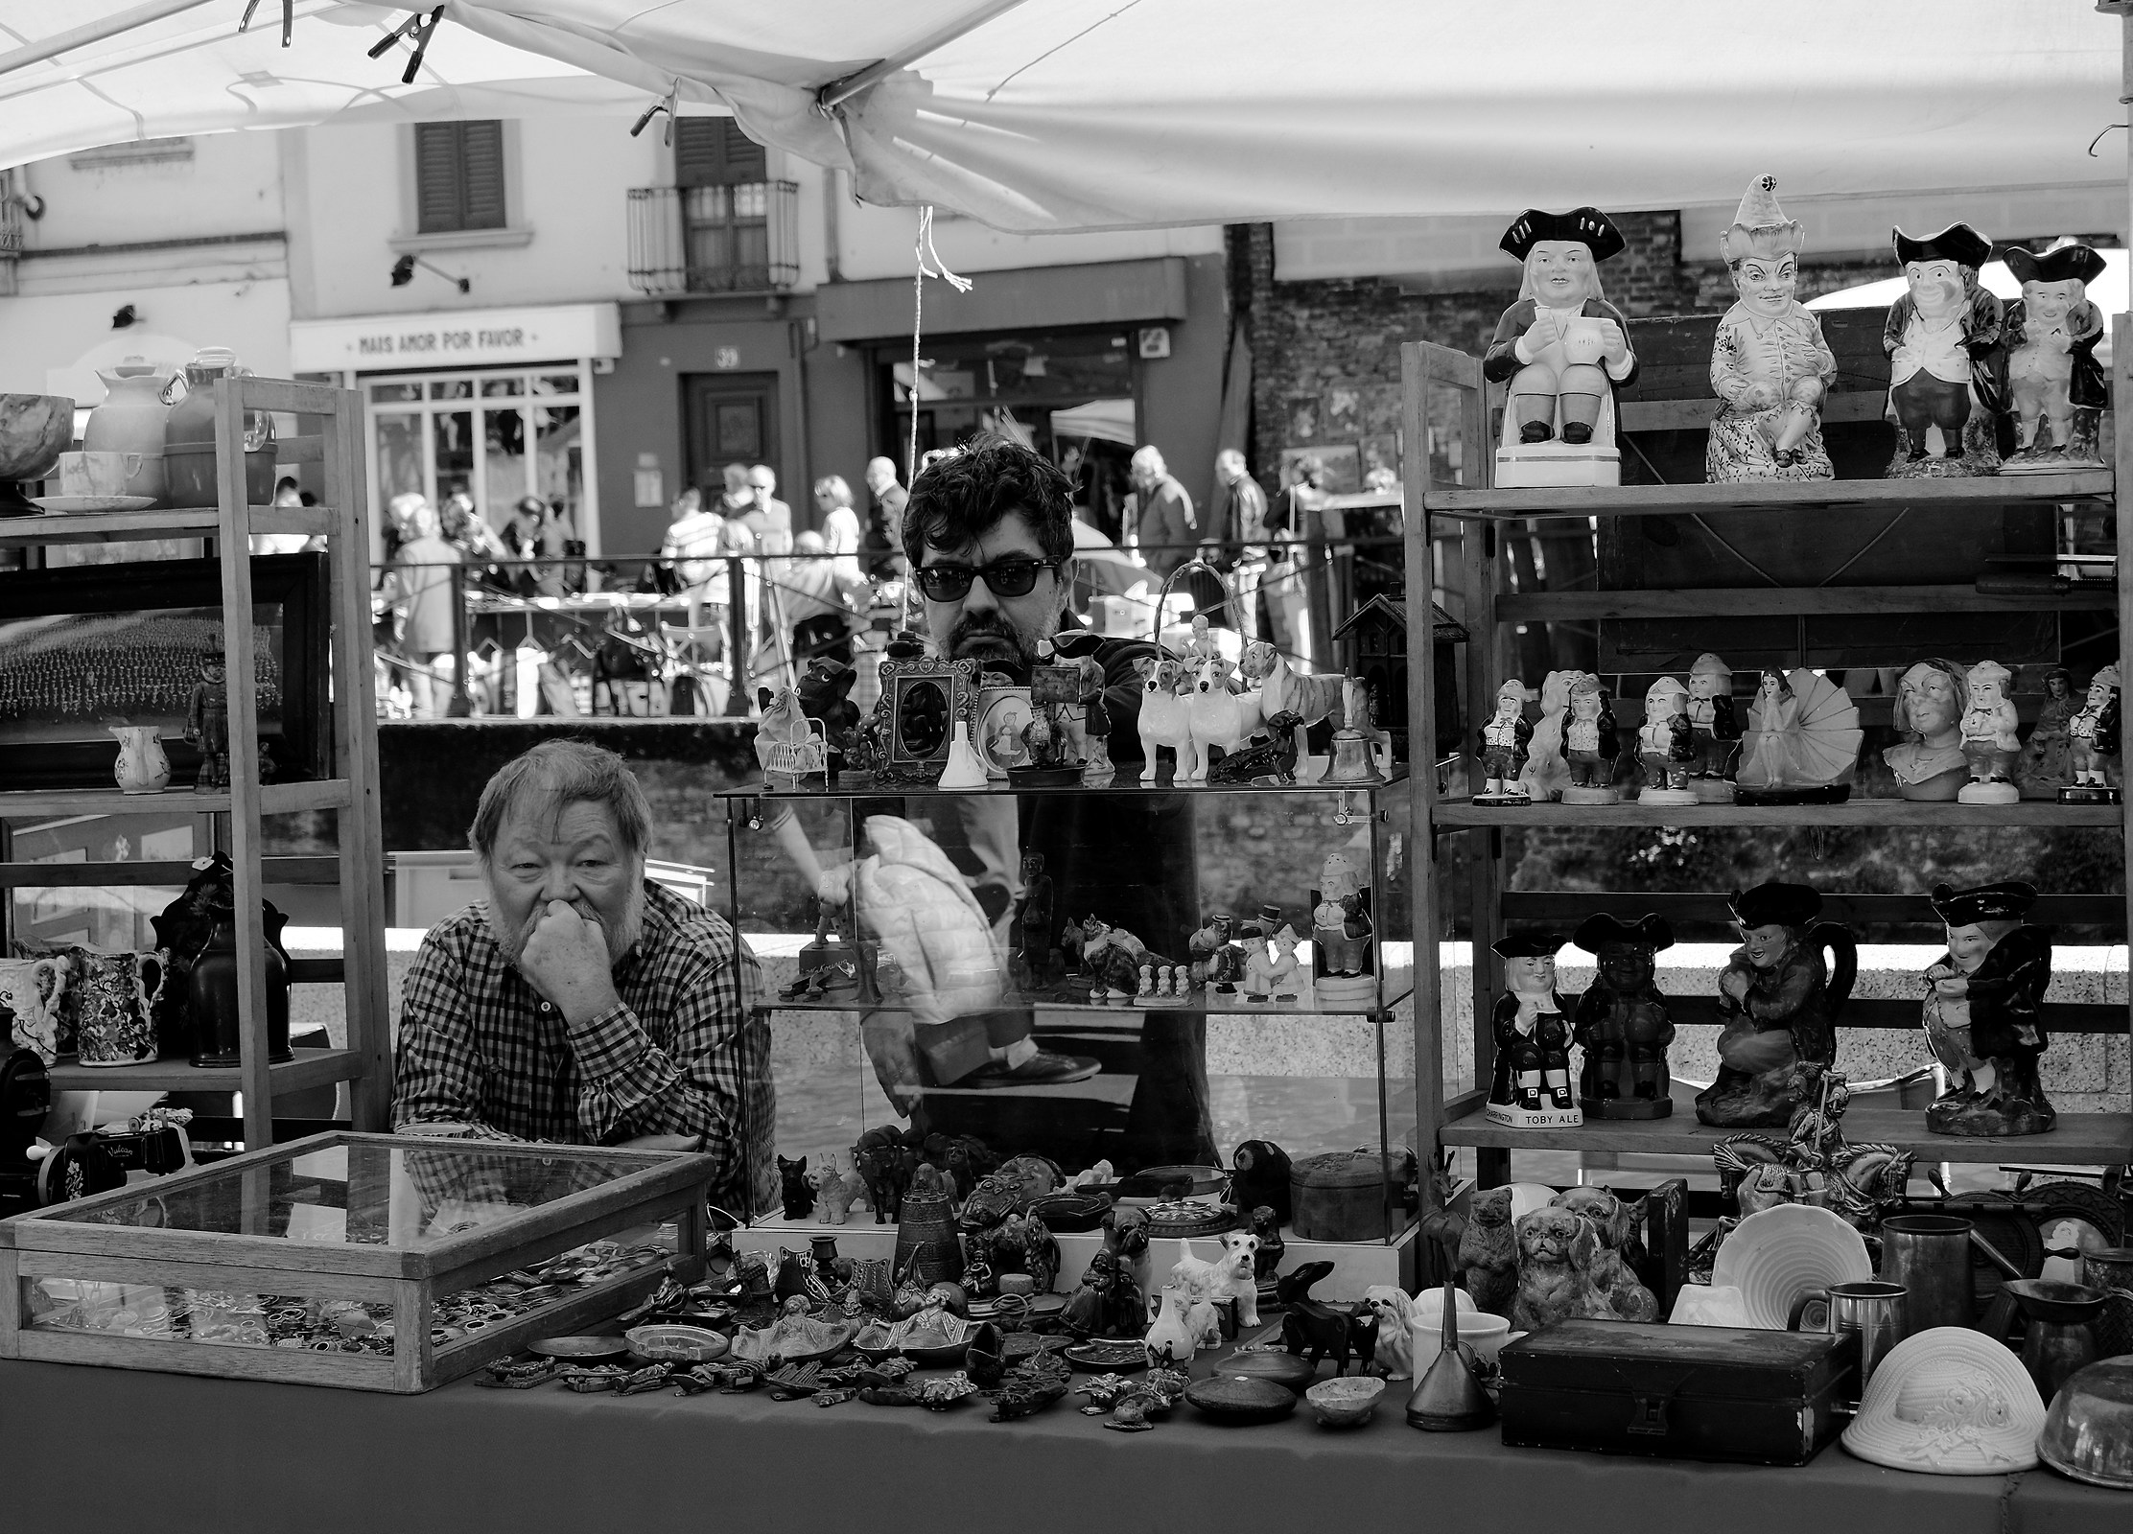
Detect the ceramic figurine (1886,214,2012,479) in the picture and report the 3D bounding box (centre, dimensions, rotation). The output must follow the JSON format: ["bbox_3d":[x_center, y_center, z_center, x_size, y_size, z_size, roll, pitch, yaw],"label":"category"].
[{"bbox_3d":[0.819,-0.388,3.450,0.106,0.239,0.118,0,4,28],"label":"ceramic figurine"}]

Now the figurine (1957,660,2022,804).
[{"bbox_3d":[0.885,-0.035,3.559,0.057,0.137,0.060,0,2,27],"label":"figurine"}]

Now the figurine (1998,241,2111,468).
[{"bbox_3d":[0.909,-0.379,3.410,0.098,0.211,0.106,0,4,23],"label":"figurine"}]

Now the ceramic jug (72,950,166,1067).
[{"bbox_3d":[-1.139,0.282,4.433,0.122,0.129,0.097,-1,2,10],"label":"ceramic jug"}]

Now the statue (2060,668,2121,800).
[{"bbox_3d":[0.963,-0.030,3.481,0.057,0.129,0.057,-4,4,-33],"label":"statue"}]

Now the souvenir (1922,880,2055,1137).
[{"bbox_3d":[0.888,0.233,3.575,0.118,0.245,0.102,-4,4,-36],"label":"souvenir"}]

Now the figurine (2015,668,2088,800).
[{"bbox_3d":[0.975,-0.035,3.671,0.073,0.126,0.070,-1,2,18],"label":"figurine"}]

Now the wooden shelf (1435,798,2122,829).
[{"bbox_3d":[0.722,0.042,3.714,0.659,0.021,0.275,-1,2,18],"label":"wooden shelf"}]

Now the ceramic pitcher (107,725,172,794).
[{"bbox_3d":[-1.007,-0.008,4.027,0.078,0.076,0.062,-4,4,-30],"label":"ceramic pitcher"}]

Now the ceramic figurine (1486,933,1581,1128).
[{"bbox_3d":[0.452,0.254,3.591,0.083,0.187,0.100,-2,3,-8],"label":"ceramic figurine"}]

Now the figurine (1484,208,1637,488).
[{"bbox_3d":[0.474,-0.403,3.564,0.145,0.268,0.145,-2,3,2],"label":"figurine"}]

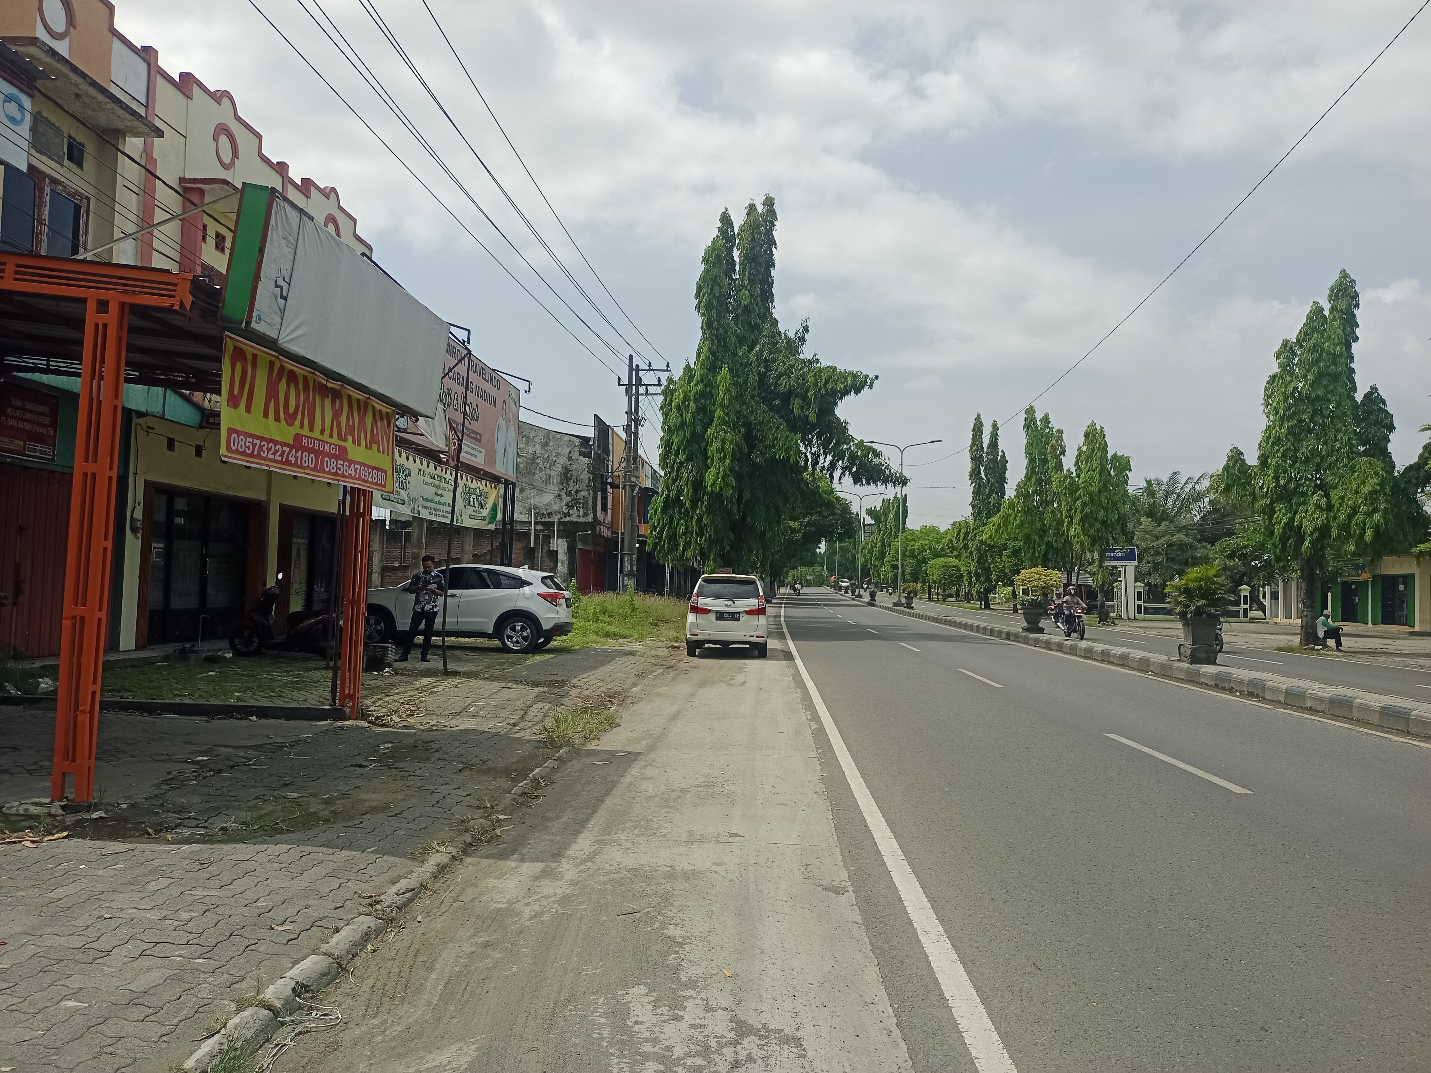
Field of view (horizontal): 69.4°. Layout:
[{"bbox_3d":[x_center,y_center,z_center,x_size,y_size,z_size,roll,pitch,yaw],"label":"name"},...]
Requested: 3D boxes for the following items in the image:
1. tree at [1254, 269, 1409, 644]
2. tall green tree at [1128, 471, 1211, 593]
[{"bbox_3d":[19.074,-2.441,32.000,4.400,11.700,4.300,1,-2,3],"label":"tree"},{"bbox_3d":[26.352,0.292,60.000,4.600,8.200,4.600,1,-2,3],"label":"tall green tree"}]

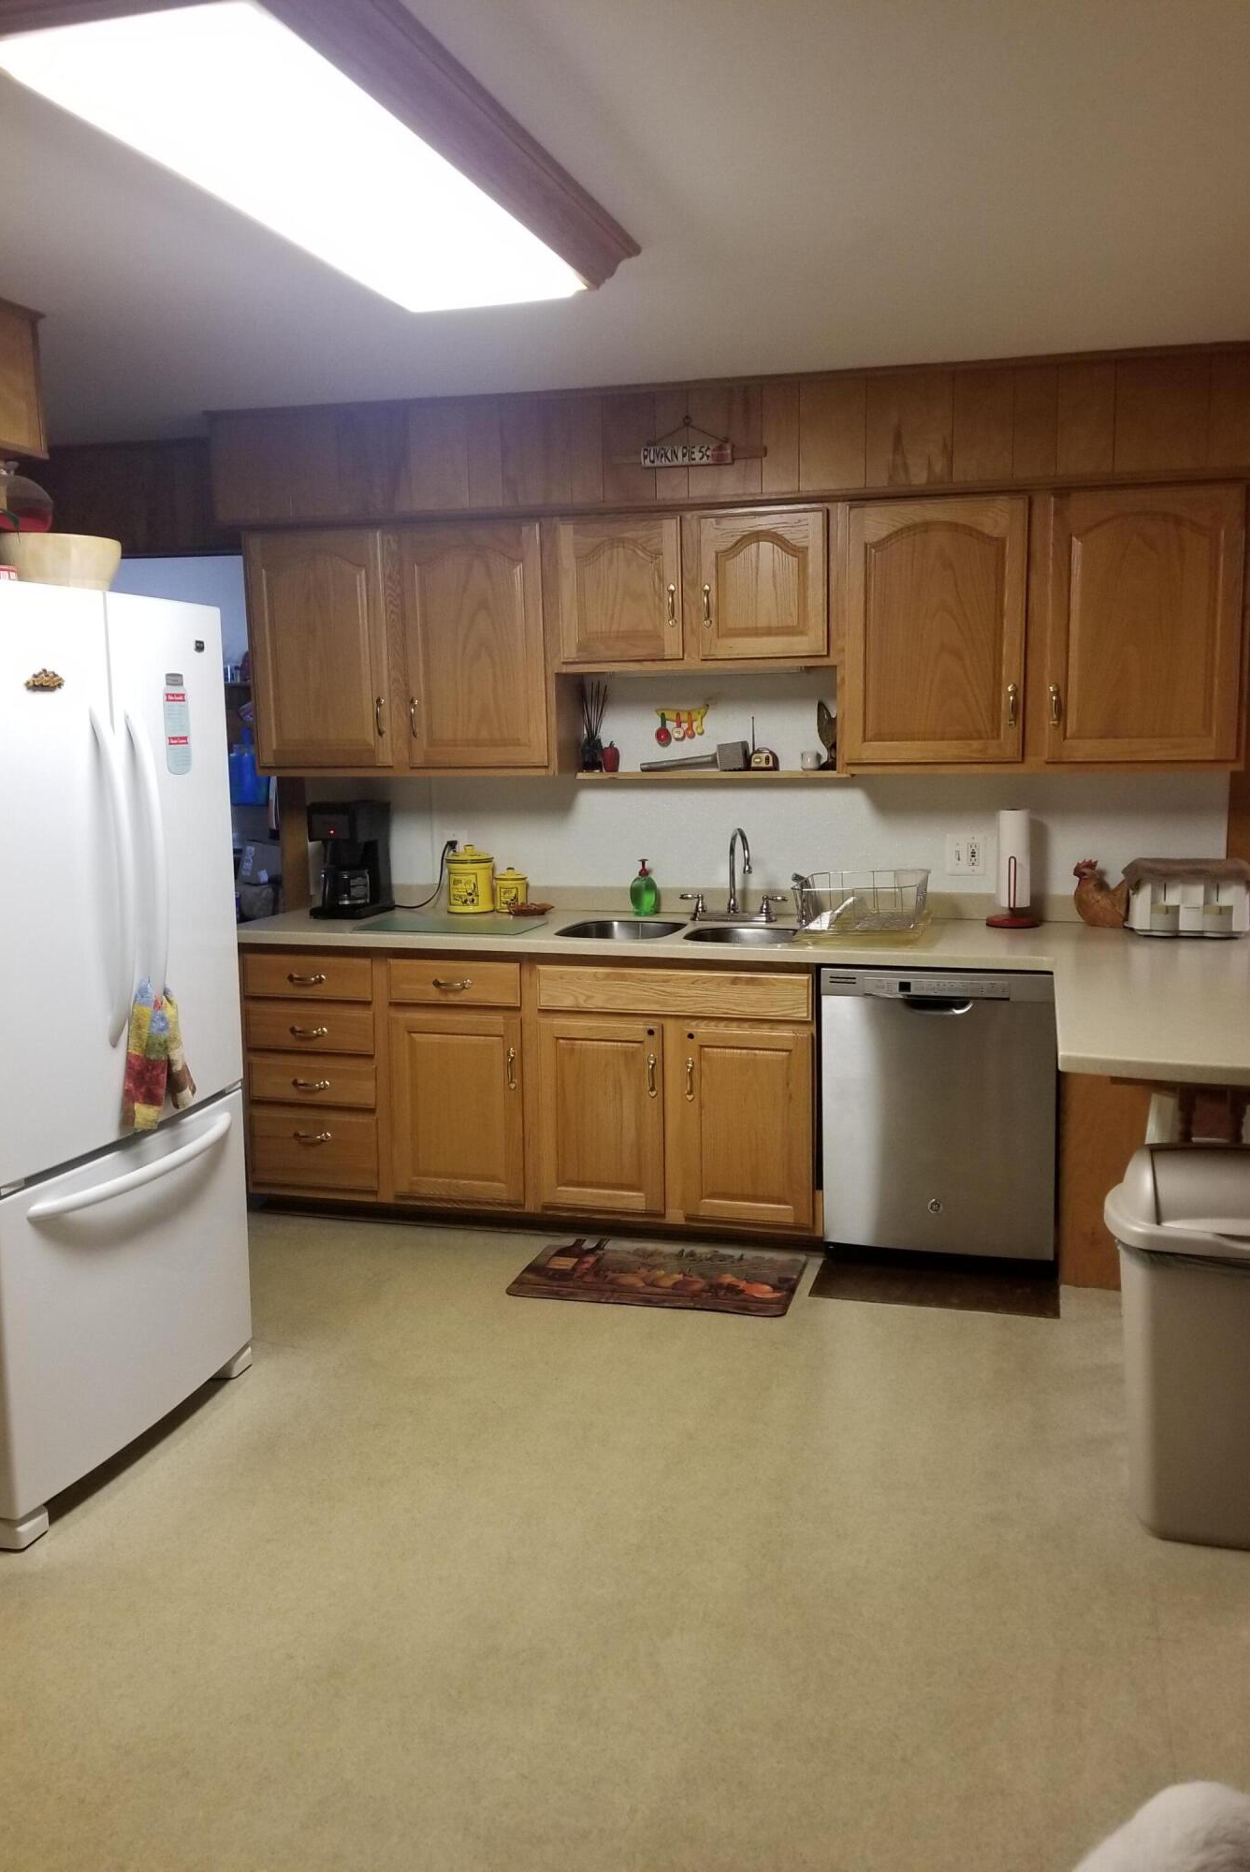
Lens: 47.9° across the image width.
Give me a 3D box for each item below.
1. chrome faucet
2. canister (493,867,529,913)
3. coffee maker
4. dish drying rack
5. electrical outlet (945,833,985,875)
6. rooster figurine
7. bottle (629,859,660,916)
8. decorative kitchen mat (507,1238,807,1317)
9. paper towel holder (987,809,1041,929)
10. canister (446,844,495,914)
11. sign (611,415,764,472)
[{"bbox_3d":[0.345,-0.183,4.216,0.040,0.270,0.200,-2,9,-10],"label":"chrome faucet"},{"bbox_3d":[-0.372,-0.149,4.555,0.108,0.138,0.108,-1,9,0],"label":"canister"},{"bbox_3d":[-0.883,-0.251,4.532,0.178,0.360,0.230,2,9,16],"label":"coffee maker"},{"bbox_3d":[0.682,-0.092,4.044,0.355,0.145,0.400,2,9,16],"label":"dish drying rack"},{"bbox_3d":[1.018,-0.240,4.192,0.118,0.122,0.008,2,9,16],"label":"electrical outlet"},{"bbox_3d":[1.374,-0.119,4.033,0.165,0.193,0.100,0,9,6],"label":"rooster figurine"},{"bbox_3d":[0.061,-0.152,4.415,0.085,0.175,0.060,1,9,11],"label":"bottle"},{"bbox_3d":[0.101,0.924,3.861,0.750,0.012,0.430,1,9,14],"label":"decorative kitchen mat"},{"bbox_3d":[1.139,-0.200,4.097,0.155,0.338,0.155,2,9,16],"label":"paper towel holder"},{"bbox_3d":[-0.498,-0.186,4.567,0.152,0.210,0.152,-1,9,0],"label":"canister"},{"bbox_3d":[0.169,-1.372,3.904,0.435,0.140,0.030,2,9,16],"label":"sign"}]

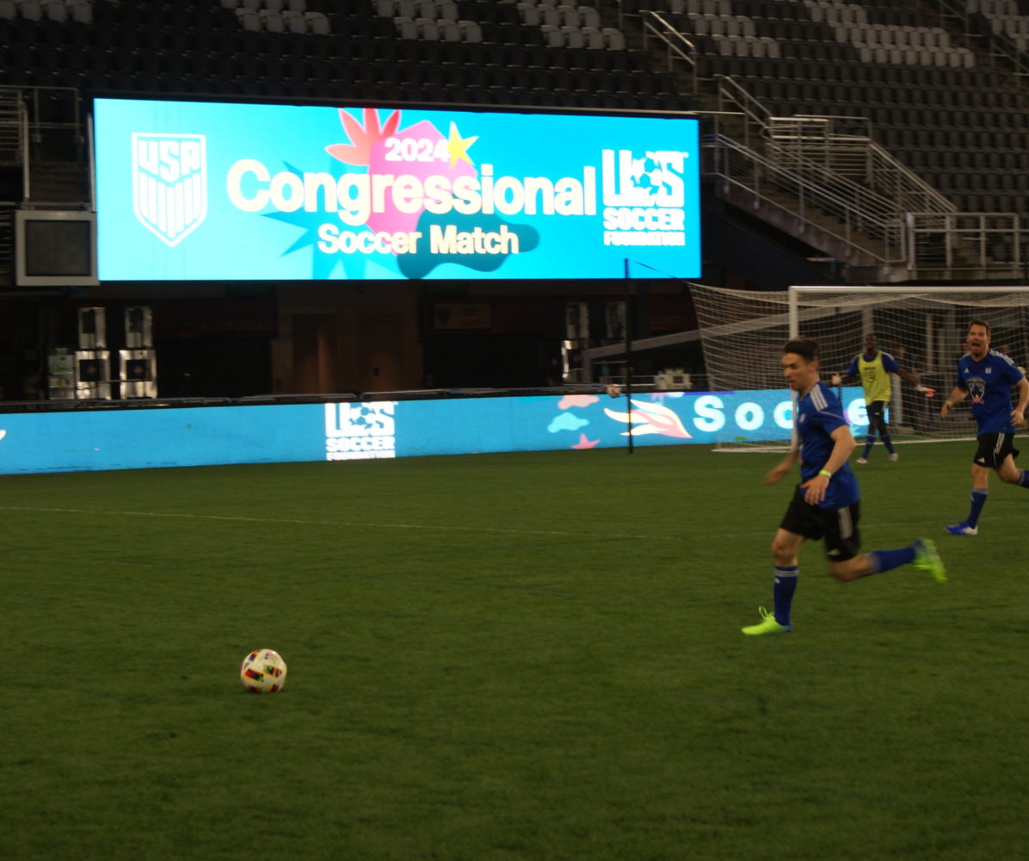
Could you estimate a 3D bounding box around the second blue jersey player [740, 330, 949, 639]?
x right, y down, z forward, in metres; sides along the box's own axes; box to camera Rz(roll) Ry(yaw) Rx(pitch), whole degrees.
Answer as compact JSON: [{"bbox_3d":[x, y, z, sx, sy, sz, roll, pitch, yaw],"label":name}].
[{"bbox_3d":[1.909,0.310,18.665,1.120,1.700,0.650,-2,2,-22],"label":"second blue jersey player"}]

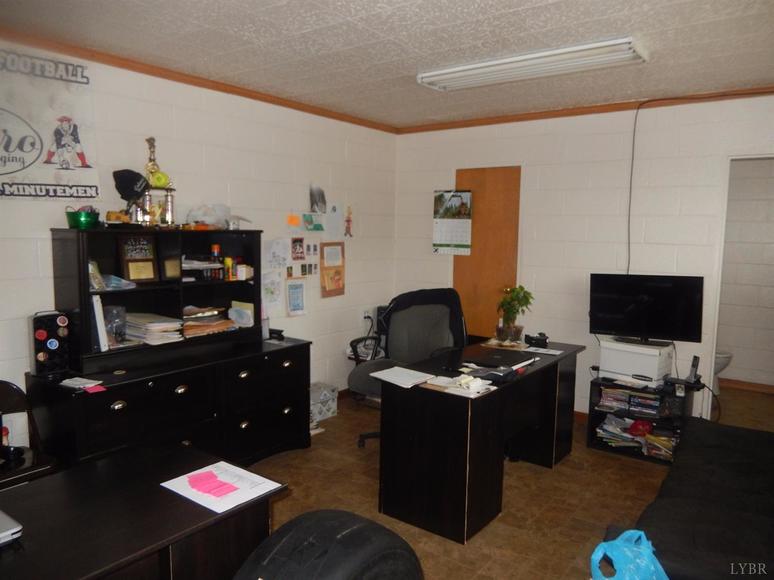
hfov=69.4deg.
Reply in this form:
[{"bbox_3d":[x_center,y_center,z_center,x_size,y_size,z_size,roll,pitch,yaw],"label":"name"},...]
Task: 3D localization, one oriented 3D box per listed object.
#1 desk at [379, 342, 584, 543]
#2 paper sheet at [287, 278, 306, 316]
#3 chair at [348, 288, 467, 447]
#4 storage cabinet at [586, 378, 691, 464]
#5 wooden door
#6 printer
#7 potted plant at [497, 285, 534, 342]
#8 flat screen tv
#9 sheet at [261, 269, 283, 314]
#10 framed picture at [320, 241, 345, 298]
[{"bbox_3d":[0.629,0.786,3.423,0.607,0.745,1.535,6,8,38],"label":"desk"},{"bbox_3d":[-0.706,0.058,4.391,0.010,0.290,0.210,6,8,37],"label":"paper sheet"},{"bbox_3d":[0.134,0.545,4.036,0.660,1.060,0.720,5,8,33],"label":"chair"},{"bbox_3d":[1.780,0.882,3.918,0.600,0.490,0.380,5,7,32],"label":"storage cabinet"},{"bbox_3d":[0.844,-0.021,4.832,0.605,2.030,0.050,6,8,37],"label":"wooden door"},{"bbox_3d":[1.759,0.503,3.951,0.388,0.257,0.325,6,8,40],"label":"printer"},{"bbox_3d":[0.892,0.156,3.893,0.250,0.400,0.230,6,8,37],"label":"potted plant"},{"bbox_3d":[1.807,0.139,3.919,0.720,0.478,0.170,5,7,30],"label":"flat screen tv"},{"bbox_3d":[-0.885,0.011,4.292,0.010,0.295,0.210,6,8,38],"label":"sheet"},{"bbox_3d":[-0.443,-0.173,4.697,0.020,0.455,0.290,6,8,37],"label":"framed picture"}]

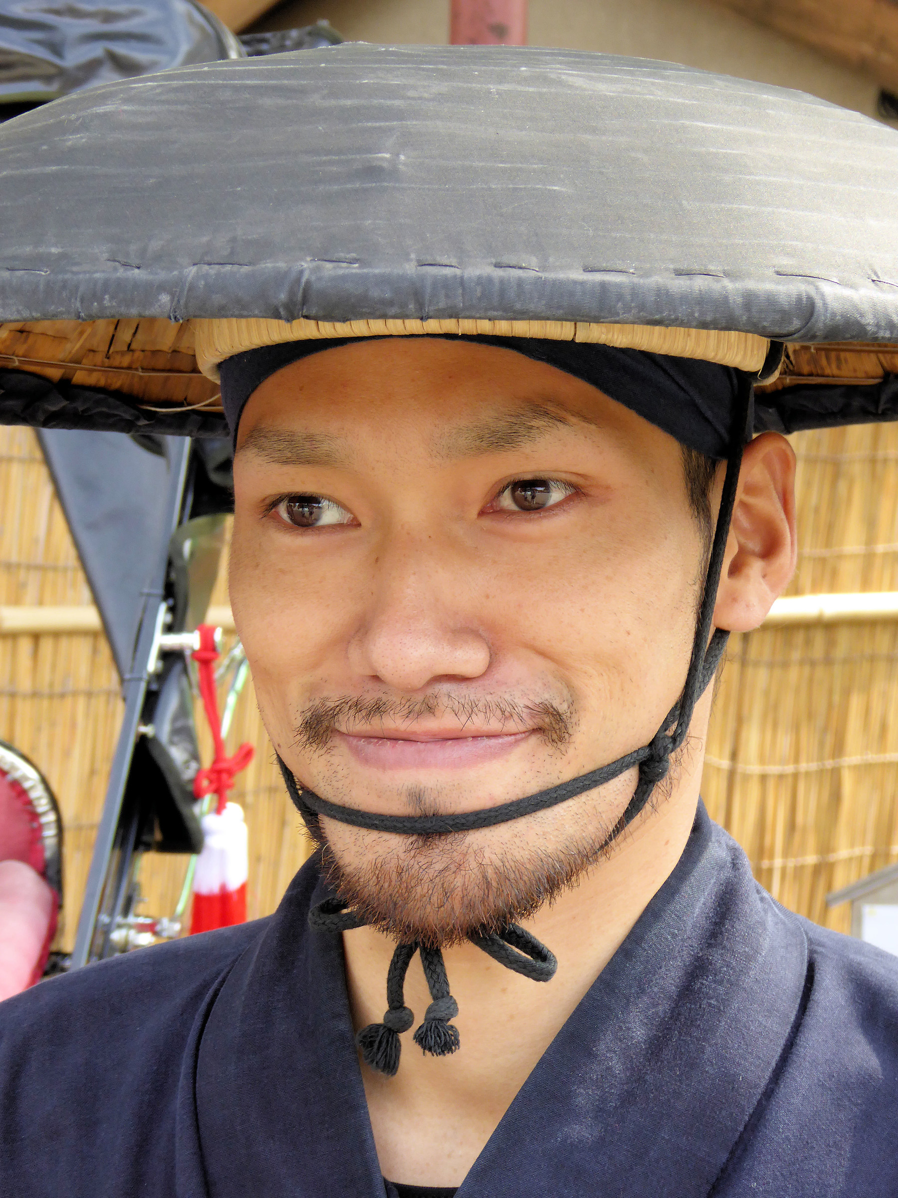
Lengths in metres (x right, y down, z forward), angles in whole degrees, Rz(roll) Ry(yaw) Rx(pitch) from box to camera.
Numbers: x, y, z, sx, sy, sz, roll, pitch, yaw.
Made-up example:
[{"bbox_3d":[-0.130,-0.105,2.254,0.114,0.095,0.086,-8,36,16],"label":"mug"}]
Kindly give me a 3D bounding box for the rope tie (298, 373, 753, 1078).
[{"bbox_3d":[0.007,0.032,0.945,0.152,0.213,0.128,4,9,17],"label":"rope tie"}]

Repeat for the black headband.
[{"bbox_3d":[0.015,-0.070,0.966,0.164,0.070,0.195,2,2,17],"label":"black headband"}]

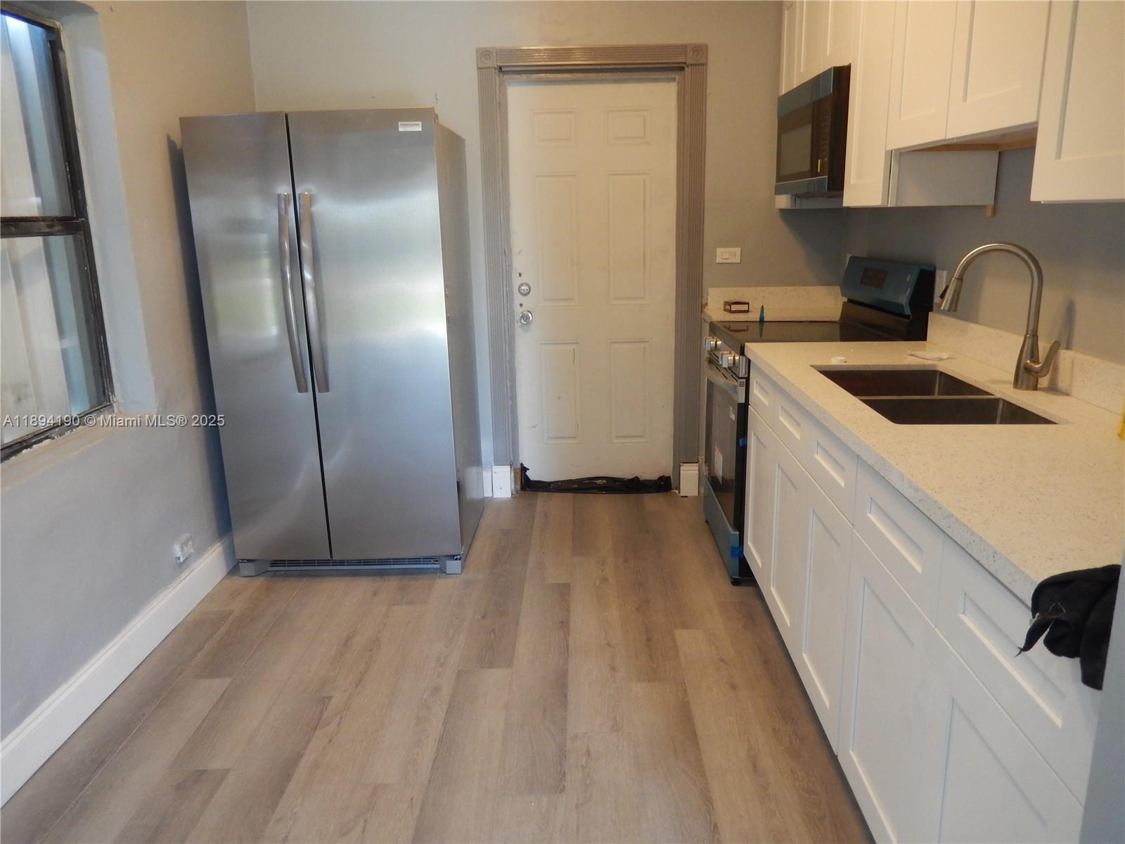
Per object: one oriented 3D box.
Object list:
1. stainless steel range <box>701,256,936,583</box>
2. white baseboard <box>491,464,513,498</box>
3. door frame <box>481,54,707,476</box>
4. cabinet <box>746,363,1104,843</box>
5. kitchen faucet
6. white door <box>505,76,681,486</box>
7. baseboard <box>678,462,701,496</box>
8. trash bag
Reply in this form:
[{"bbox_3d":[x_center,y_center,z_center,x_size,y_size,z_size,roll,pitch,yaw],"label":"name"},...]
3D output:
[{"bbox_3d":[0.952,-0.052,3.303,0.690,1.183,0.760,-1,15,2],"label":"stainless steel range"},{"bbox_3d":[-0.303,0.299,4.069,0.094,0.168,0.030,-1,15,2],"label":"white baseboard"},{"bbox_3d":[0.151,-0.667,3.849,1.022,2.040,0.126,-1,15,2],"label":"door frame"},{"bbox_3d":[0.957,0.444,1.998,0.609,0.881,2.055,-1,15,2],"label":"cabinet"},{"bbox_3d":[1.109,-0.264,2.054,0.265,0.371,0.101,-1,15,2],"label":"kitchen faucet"},{"bbox_3d":[0.153,-0.608,3.912,0.790,1.934,0.055,-1,15,2],"label":"white door"},{"bbox_3d":[0.634,0.286,4.043,0.098,0.168,0.030,-1,15,2],"label":"baseboard"},{"bbox_3d":[0.172,0.289,4.133,0.786,0.136,0.101,-1,15,2],"label":"trash bag"}]

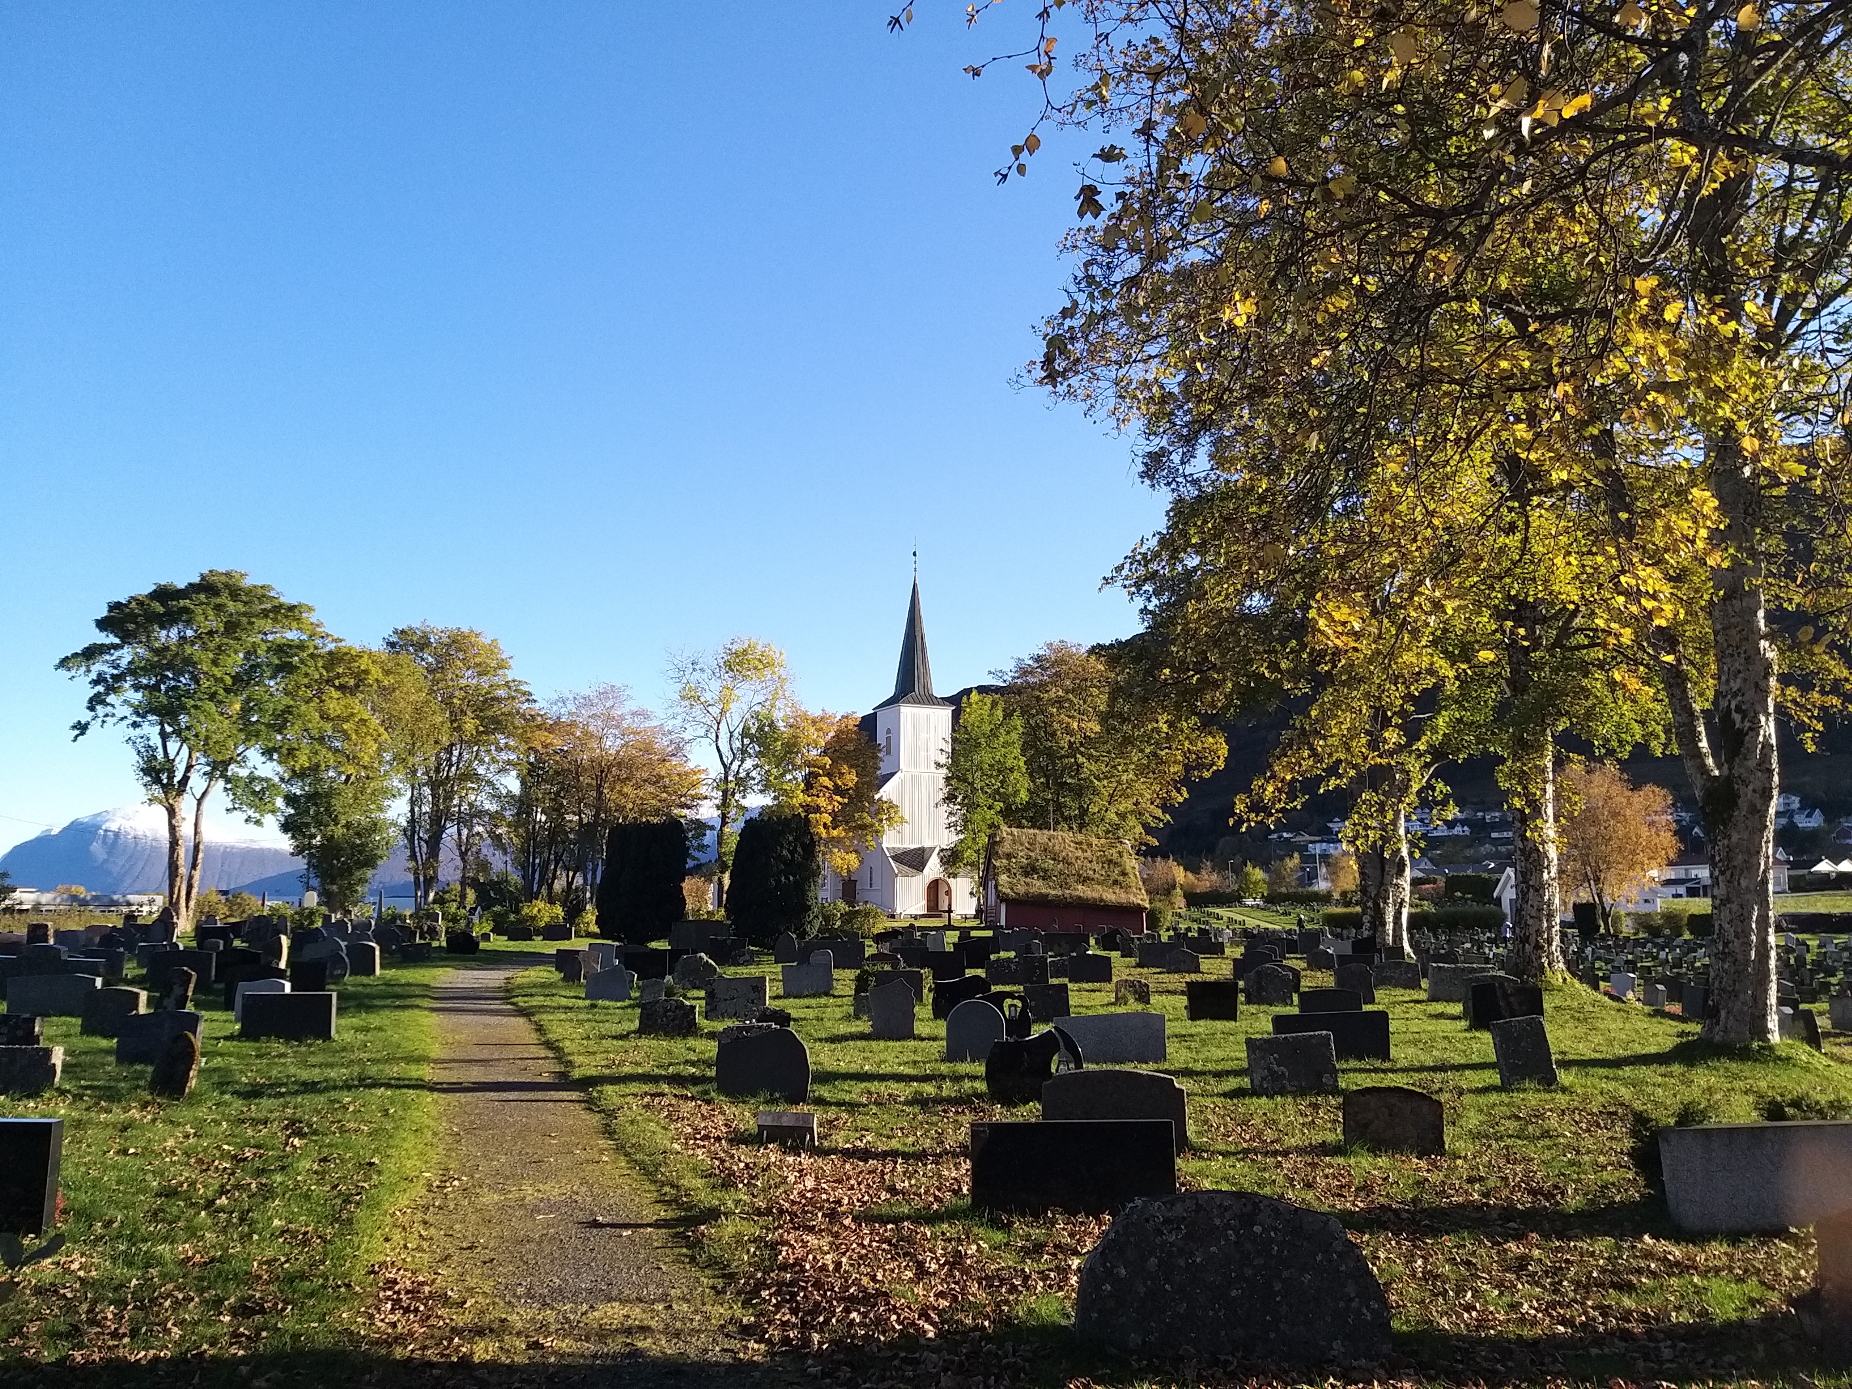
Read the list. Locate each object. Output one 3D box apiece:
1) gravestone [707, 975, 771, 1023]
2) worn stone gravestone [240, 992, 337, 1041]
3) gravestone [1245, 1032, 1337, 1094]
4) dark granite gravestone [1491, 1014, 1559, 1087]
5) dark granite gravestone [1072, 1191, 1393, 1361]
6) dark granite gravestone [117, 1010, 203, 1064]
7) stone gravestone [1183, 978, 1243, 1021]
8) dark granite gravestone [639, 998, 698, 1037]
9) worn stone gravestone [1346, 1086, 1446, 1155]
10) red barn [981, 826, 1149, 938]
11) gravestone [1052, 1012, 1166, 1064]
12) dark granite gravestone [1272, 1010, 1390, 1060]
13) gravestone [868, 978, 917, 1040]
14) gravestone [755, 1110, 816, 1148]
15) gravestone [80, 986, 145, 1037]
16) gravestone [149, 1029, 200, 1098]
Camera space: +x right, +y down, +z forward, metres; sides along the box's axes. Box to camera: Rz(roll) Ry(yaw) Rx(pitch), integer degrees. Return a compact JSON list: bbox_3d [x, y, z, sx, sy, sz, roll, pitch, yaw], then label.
[{"bbox_3d":[-2.486,4.000,19.030,0.804,0.561,0.160,-1,-8,5],"label":"gravestone"},{"bbox_3d":[-7.217,3.646,16.385,0.969,0.507,0.150,0,-8,0],"label":"worn stone gravestone"},{"bbox_3d":[2.898,2.946,11.537,0.701,0.457,0.140,-5,-8,-1],"label":"gravestone"},{"bbox_3d":[5.300,3.157,12.792,0.445,0.567,0.130,-10,-10,14],"label":"dark granite gravestone"},{"bbox_3d":[1.107,2.119,5.287,1.110,0.550,0.190,0,-8,3],"label":"dark granite gravestone"},{"bbox_3d":[-7.136,3.218,13.528,0.762,0.488,0.120,0,-8,0],"label":"dark granite gravestone"},{"bbox_3d":[3.571,3.820,18.018,0.665,0.511,0.140,0,-8,0],"label":"stone gravestone"},{"bbox_3d":[-2.893,3.635,16.306,0.642,0.414,0.150,0,-8,0],"label":"dark granite gravestone"},{"bbox_3d":[2.881,2.637,8.980,0.620,0.407,0.140,0,-8,0],"label":"worn stone gravestone"},{"bbox_3d":[7.191,9.855,75.815,7.700,5.100,6.000,1,-8,-7],"label":"red barn"},{"bbox_3d":[1.712,3.226,13.537,1.045,0.475,0.140,0,-8,0],"label":"gravestone"},{"bbox_3d":[3.859,3.263,13.818,1.095,0.478,0.130,0,-8,0],"label":"dark granite gravestone"},{"bbox_3d":[-0.378,3.616,16.609,0.524,0.669,0.140,-1,-8,3],"label":"gravestone"},{"bbox_3d":[-0.916,2.875,9.550,0.370,0.210,0.210,0,-8,3],"label":"gravestone"},{"bbox_3d":[-9.264,3.630,16.485,0.623,0.552,0.150,0,-8,0],"label":"gravestone"},{"bbox_3d":[-6.095,3.012,11.733,0.320,0.520,0.130,14,-7,5],"label":"gravestone"}]

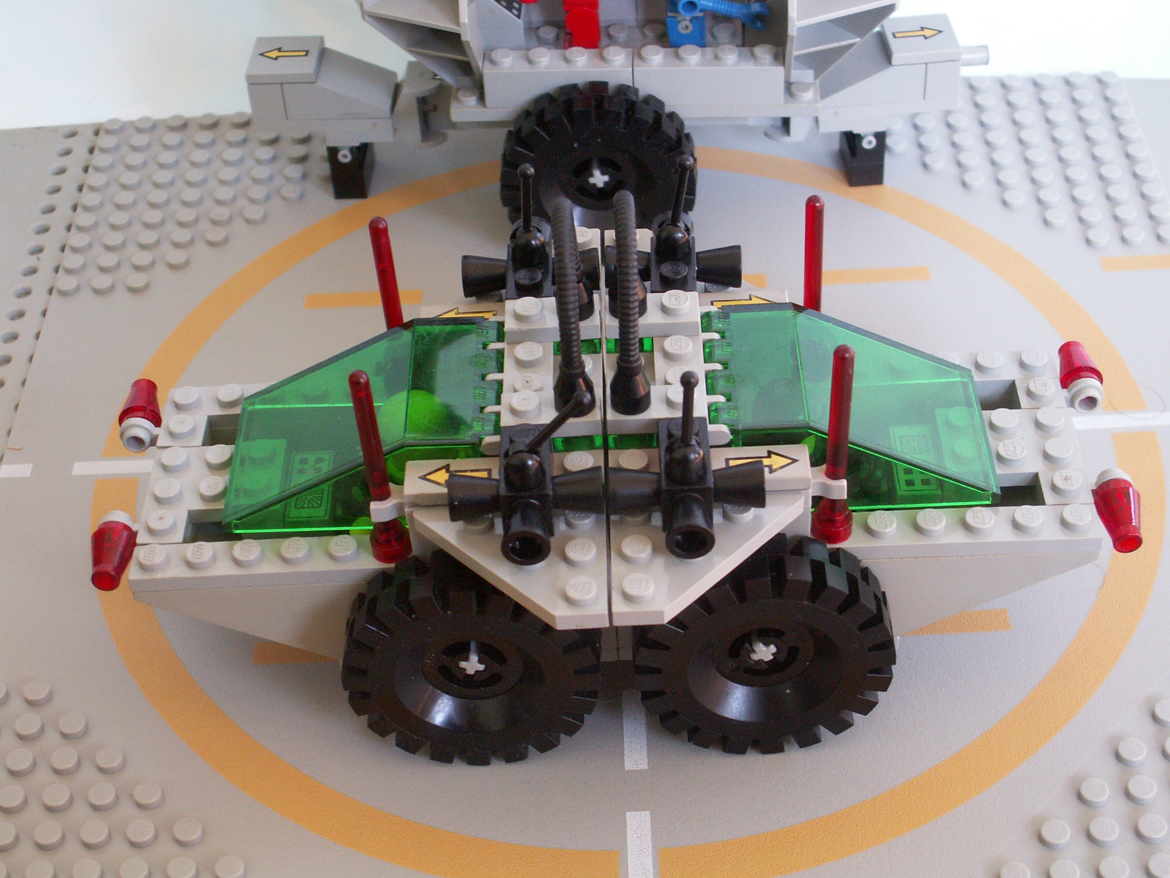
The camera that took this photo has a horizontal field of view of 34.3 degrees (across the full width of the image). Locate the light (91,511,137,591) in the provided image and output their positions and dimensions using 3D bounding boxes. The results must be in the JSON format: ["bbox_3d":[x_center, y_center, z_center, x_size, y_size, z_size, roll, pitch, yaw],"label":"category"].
[{"bbox_3d":[-0.081,0.019,0.323,0.008,0.008,0.013,-3,43,1],"label":"light"}]

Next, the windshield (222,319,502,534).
[{"bbox_3d":[-0.037,-0.003,0.324,0.048,0.019,0.032,-4,42,3],"label":"windshield"}]

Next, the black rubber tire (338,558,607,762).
[{"bbox_3d":[-0.018,0.036,0.317,0.043,0.043,0.013,-3,43,1],"label":"black rubber tire"}]

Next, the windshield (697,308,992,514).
[{"bbox_3d":[0.045,-0.006,0.323,0.048,0.019,0.032,-2,42,2],"label":"windshield"}]

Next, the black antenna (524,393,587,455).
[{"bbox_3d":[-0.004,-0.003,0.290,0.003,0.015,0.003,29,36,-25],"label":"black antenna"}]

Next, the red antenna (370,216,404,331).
[{"bbox_3d":[-0.034,-0.023,0.335,0.007,0.038,0.007,-3,43,1],"label":"red antenna"}]

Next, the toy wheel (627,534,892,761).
[{"bbox_3d":[0.029,0.034,0.314,0.043,0.043,0.013,-2,42,2],"label":"toy wheel"}]

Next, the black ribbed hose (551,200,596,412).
[{"bbox_3d":[-0.003,-0.024,0.307,0.007,0.030,0.031,-3,43,1],"label":"black ribbed hose"}]

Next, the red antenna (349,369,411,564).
[{"bbox_3d":[-0.033,0.004,0.303,0.007,0.038,0.007,-3,42,2],"label":"red antenna"}]

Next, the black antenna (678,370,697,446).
[{"bbox_3d":[0.016,-0.004,0.296,0.003,0.015,0.003,-1,42,1],"label":"black antenna"}]

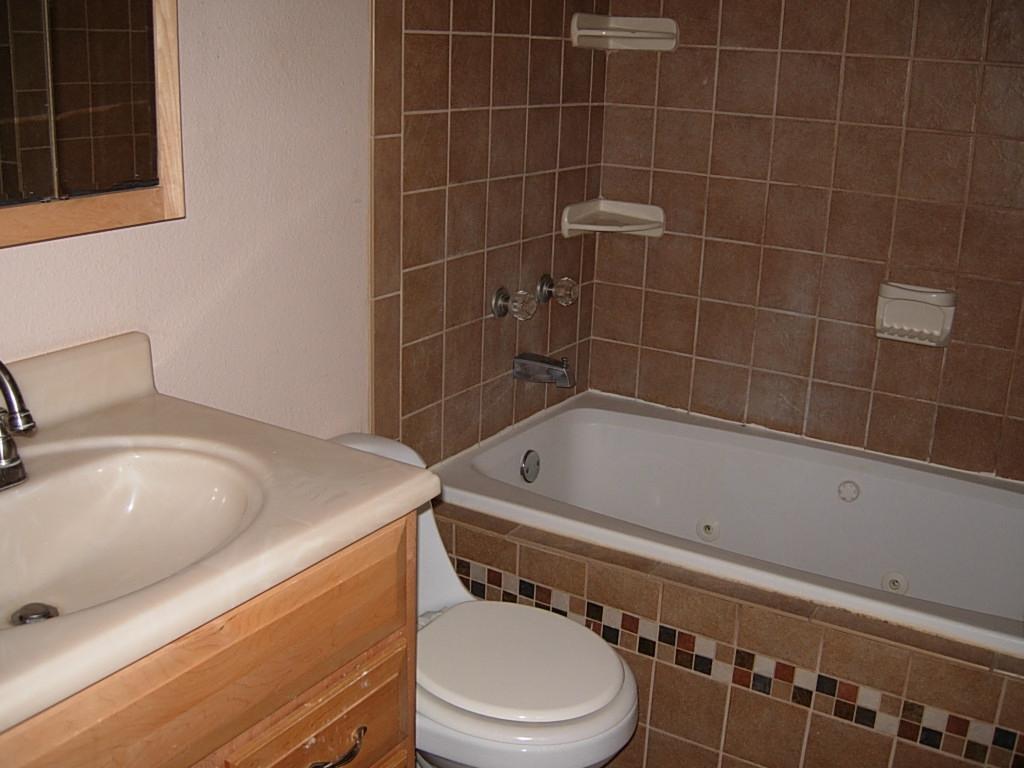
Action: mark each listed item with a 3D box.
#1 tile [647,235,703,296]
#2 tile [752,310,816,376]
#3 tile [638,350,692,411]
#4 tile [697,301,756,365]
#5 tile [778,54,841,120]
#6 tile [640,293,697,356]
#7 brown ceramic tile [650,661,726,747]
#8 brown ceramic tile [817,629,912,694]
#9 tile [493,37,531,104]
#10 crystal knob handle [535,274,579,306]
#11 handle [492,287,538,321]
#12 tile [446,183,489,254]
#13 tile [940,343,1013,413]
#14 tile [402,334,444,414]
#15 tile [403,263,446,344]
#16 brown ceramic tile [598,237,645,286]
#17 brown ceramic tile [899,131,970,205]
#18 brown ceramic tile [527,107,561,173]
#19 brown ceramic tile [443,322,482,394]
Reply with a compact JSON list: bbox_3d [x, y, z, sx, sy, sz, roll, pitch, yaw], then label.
[{"bbox_3d":[0.416,-0.306,2.724,0.152,0.153,0.009,12,20,30],"label":"tile"},{"bbox_3d":[0.674,-0.102,2.637,0.151,0.151,0.010,12,20,30],"label":"tile"},{"bbox_3d":[0.409,-0.015,2.835,0.152,0.145,0.010,12,20,30],"label":"tile"},{"bbox_3d":[0.549,-0.132,2.733,0.152,0.152,0.010,13,20,30],"label":"tile"},{"bbox_3d":[0.692,-0.692,2.473,0.152,0.152,0.010,13,20,30],"label":"tile"},{"bbox_3d":[0.413,-0.161,2.788,0.152,0.152,0.010,12,20,30],"label":"tile"},{"bbox_3d":[0.334,0.604,2.003,0.152,0.152,0.009,12,20,30],"label":"brown ceramic tile"},{"bbox_3d":[0.600,0.471,1.807,0.152,0.085,0.010,12,20,30],"label":"brown ceramic tile"},{"bbox_3d":[-0.007,-0.689,2.353,0.010,0.152,0.152,13,20,30],"label":"tile"},{"bbox_3d":[0.121,-0.224,2.606,0.092,0.072,0.072,12,20,30],"label":"crystal knob handle"},{"bbox_3d":[0.011,-0.182,2.450,0.090,0.063,0.063,12,20,30],"label":"handle"},{"bbox_3d":[-0.099,-0.355,2.300,0.010,0.152,0.152,12,20,30],"label":"tile"},{"bbox_3d":[1.050,-0.014,2.408,0.152,0.152,0.010,12,20,30],"label":"tile"},{"bbox_3d":[-0.194,-0.020,2.246,0.009,0.153,0.152,12,20,30],"label":"tile"},{"bbox_3d":[-0.188,-0.171,2.242,0.010,0.152,0.152,13,20,30],"label":"tile"},{"bbox_3d":[0.290,-0.338,2.817,0.145,0.152,0.010,12,20,30],"label":"brown ceramic tile"},{"bbox_3d":[0.942,-0.483,2.368,0.152,0.152,0.010,13,20,30],"label":"brown ceramic tile"},{"bbox_3d":[0.070,-0.575,2.510,0.010,0.152,0.152,12,20,30],"label":"brown ceramic tile"},{"bbox_3d":[-0.112,-0.057,2.415,0.010,0.152,0.152,13,20,30],"label":"brown ceramic tile"}]

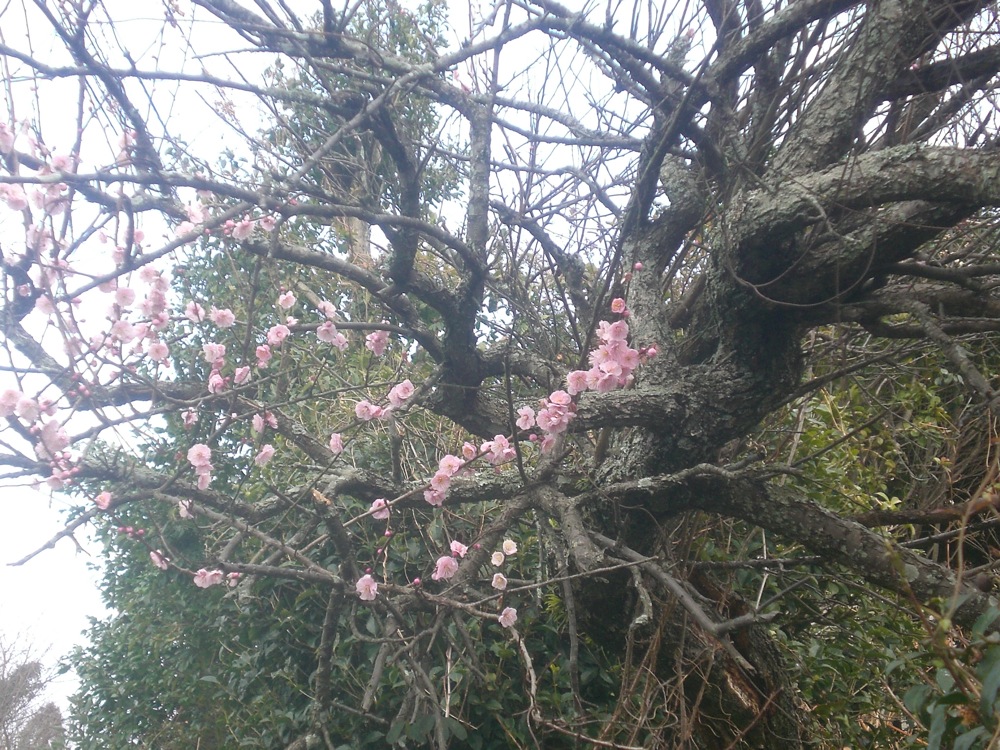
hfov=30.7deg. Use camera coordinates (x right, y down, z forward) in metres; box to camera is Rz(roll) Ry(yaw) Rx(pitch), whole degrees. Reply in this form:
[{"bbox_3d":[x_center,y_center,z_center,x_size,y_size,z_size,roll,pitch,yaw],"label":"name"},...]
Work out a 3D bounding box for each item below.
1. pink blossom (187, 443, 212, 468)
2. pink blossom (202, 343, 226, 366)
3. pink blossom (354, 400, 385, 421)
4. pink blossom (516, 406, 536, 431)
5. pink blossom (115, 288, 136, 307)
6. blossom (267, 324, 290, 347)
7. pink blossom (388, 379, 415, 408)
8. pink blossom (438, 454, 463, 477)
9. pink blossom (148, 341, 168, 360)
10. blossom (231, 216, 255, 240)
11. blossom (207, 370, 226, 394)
[{"bbox_3d":[-0.344,0.091,2.080,0.026,0.027,0.017,1,1,-3],"label":"pink blossom"},{"bbox_3d":[-0.392,-0.028,2.500,0.032,0.032,0.024,-5,9,23],"label":"pink blossom"},{"bbox_3d":[-0.176,0.048,2.450,0.039,0.026,0.024,-1,6,6],"label":"pink blossom"},{"bbox_3d":[0.031,0.051,2.150,0.024,0.028,0.016,0,0,0],"label":"pink blossom"},{"bbox_3d":[-0.535,-0.111,2.600,0.030,0.024,0.020,0,6,0],"label":"pink blossom"},{"bbox_3d":[-0.298,-0.053,2.450,0.031,0.028,0.020,1,0,-6],"label":"blossom"},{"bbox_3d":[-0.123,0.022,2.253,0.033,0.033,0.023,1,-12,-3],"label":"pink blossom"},{"bbox_3d":[-0.059,0.107,2.150,0.025,0.025,0.016,1,0,-3],"label":"pink blossom"},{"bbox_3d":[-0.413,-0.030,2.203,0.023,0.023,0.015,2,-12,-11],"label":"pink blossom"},{"bbox_3d":[-0.354,-0.201,2.500,0.032,0.032,0.024,7,26,-30],"label":"blossom"},{"bbox_3d":[-0.336,0.009,2.150,0.021,0.026,0.021,4,13,-19],"label":"blossom"}]

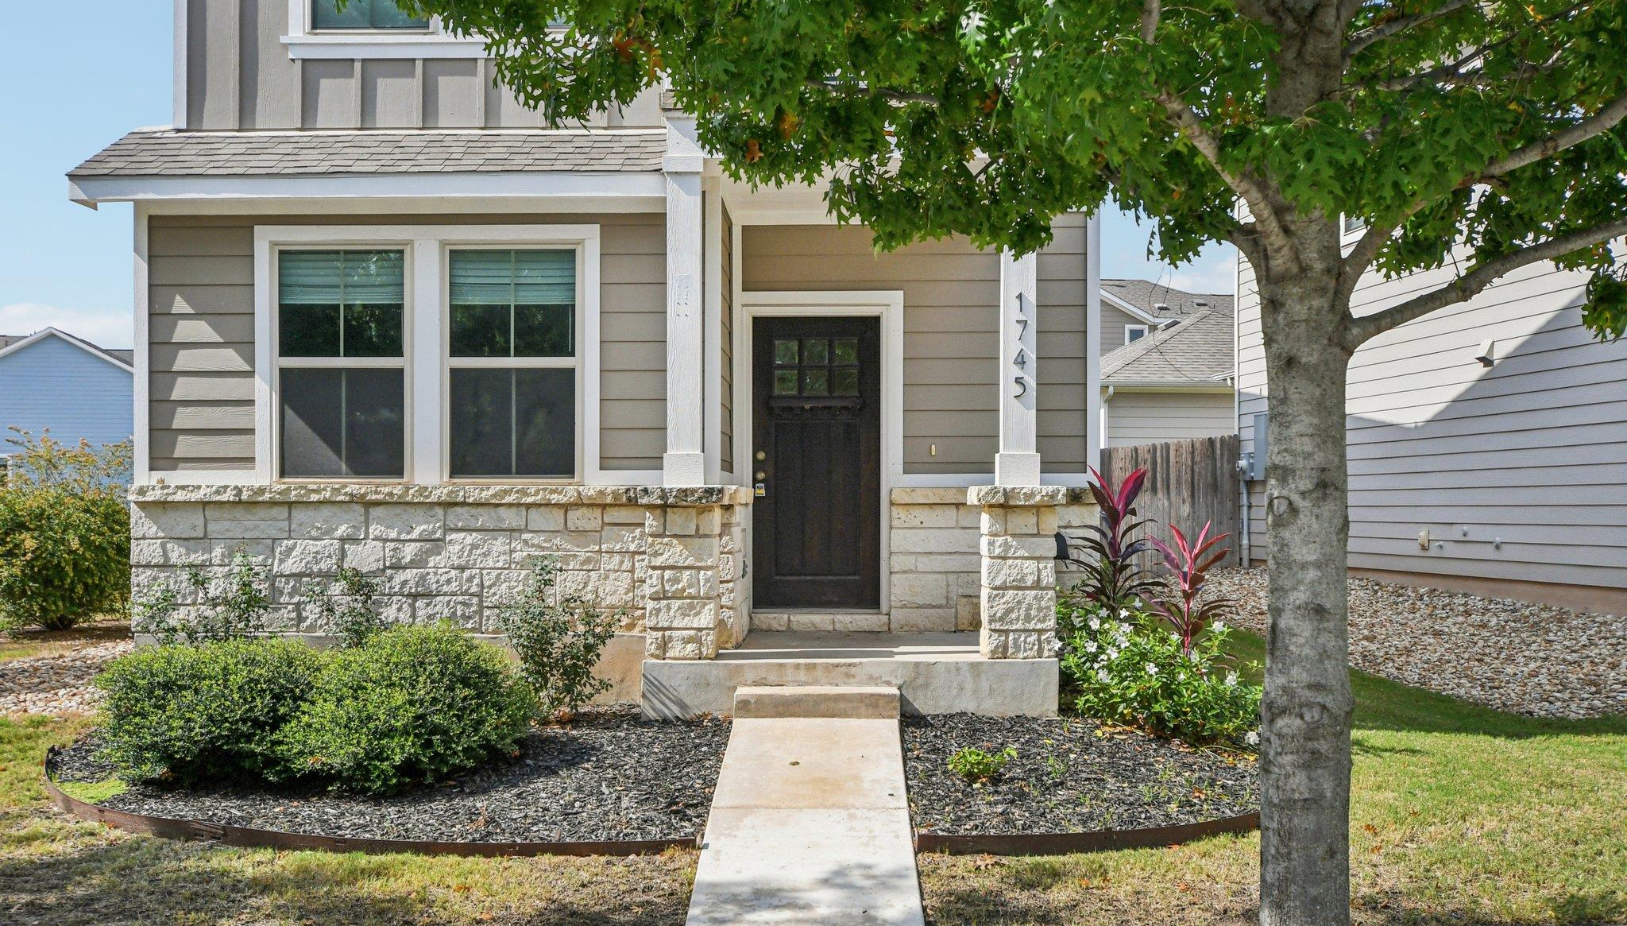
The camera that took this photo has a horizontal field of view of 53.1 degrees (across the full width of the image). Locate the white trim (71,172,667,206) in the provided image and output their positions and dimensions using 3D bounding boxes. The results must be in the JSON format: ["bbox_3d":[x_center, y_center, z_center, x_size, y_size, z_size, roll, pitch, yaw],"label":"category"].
[{"bbox_3d":[-2.671,-1.651,9.780,3.600,0.160,0.050,0,-1,1],"label":"white trim"}]

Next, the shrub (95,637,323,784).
[{"bbox_3d":[-3.244,1.334,8.750,1.270,0.740,1.150,0,-1,1],"label":"shrub"}]

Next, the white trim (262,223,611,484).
[{"bbox_3d":[-2.381,-0.664,10.060,2.136,1.603,0.101,0,-1,0],"label":"white trim"}]

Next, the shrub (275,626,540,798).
[{"bbox_3d":[-2.134,1.285,8.520,1.330,0.820,1.200,0,-1,1],"label":"shrub"}]

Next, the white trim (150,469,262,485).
[{"bbox_3d":[-3.787,0.091,10.120,0.700,0.097,0.030,0,-1,1],"label":"white trim"}]

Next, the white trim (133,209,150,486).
[{"bbox_3d":[-4.141,-0.727,10.050,0.098,1.707,0.061,0,-1,0],"label":"white trim"}]

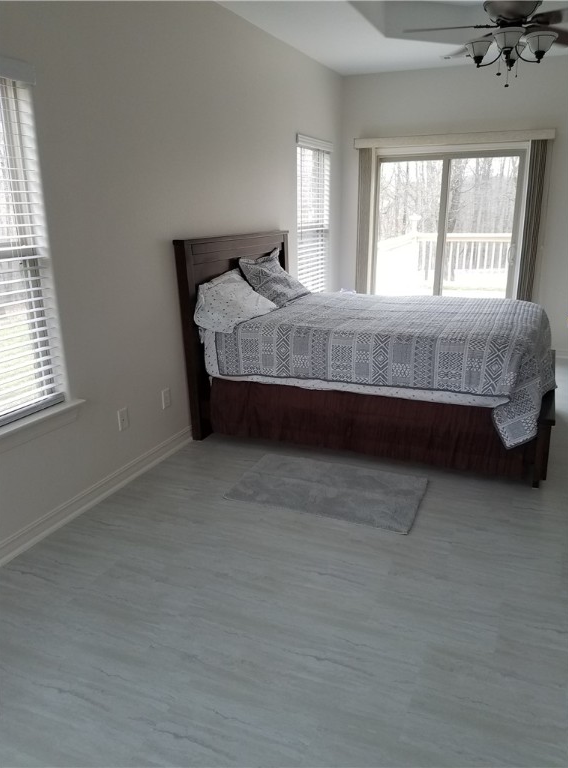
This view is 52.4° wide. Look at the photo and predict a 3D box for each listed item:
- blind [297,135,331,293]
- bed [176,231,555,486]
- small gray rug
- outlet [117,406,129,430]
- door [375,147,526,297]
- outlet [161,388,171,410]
[{"bbox_3d":[0.304,-1.573,5.629,0.073,1.475,0.934,6,18,22],"label":"blind"},{"bbox_3d":[0.678,-0.354,3.962,2.175,1.307,1.621,6,18,22],"label":"bed"},{"bbox_3d":[0.239,0.566,3.163,0.980,0.016,0.615,6,18,22],"label":"small gray rug"},{"bbox_3d":[-0.889,0.198,3.187,0.010,0.117,0.071,6,18,22],"label":"outlet"},{"bbox_3d":[1.655,-1.368,6.038,1.496,2.029,0.102,6,18,22],"label":"door"},{"bbox_3d":[-0.726,0.093,3.556,0.010,0.117,0.071,6,18,22],"label":"outlet"}]

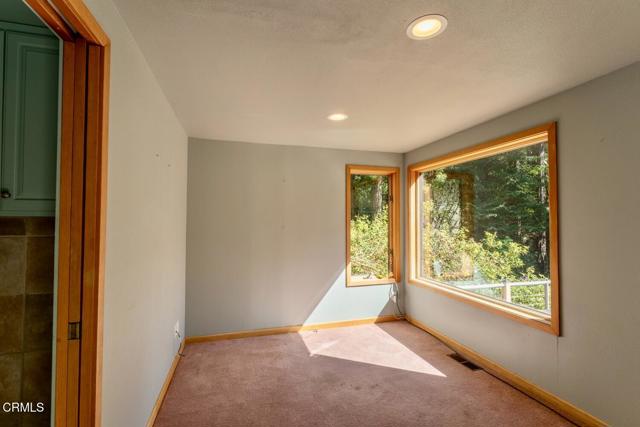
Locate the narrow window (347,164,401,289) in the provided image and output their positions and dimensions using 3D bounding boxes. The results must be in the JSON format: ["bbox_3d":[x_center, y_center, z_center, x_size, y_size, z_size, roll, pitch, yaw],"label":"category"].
[{"bbox_3d":[0.744,0.176,4.024,0.830,1.650,0.120,1,-1,-17],"label":"narrow window"}]

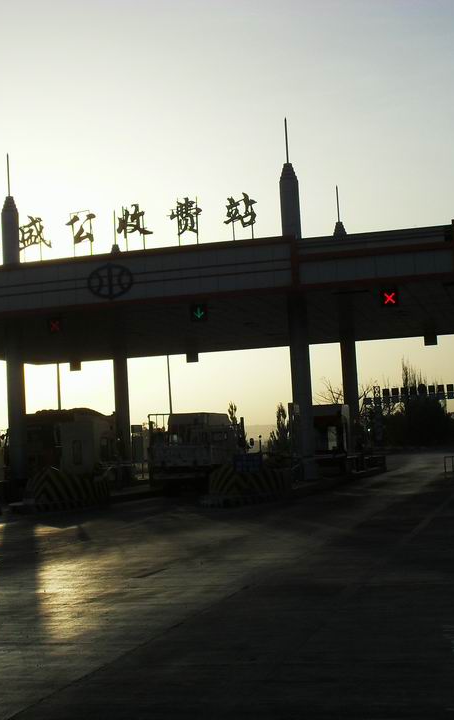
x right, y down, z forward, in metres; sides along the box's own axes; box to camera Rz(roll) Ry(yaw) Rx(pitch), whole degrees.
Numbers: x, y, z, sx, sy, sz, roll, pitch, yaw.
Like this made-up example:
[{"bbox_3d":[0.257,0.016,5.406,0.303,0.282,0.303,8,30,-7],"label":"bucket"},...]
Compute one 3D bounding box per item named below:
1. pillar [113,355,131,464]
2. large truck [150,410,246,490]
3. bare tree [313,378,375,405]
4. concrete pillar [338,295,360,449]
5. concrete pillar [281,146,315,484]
[{"bbox_3d":[-5.125,2.823,57.347,0.690,6.304,0.690,-4,-4,14],"label":"pillar"},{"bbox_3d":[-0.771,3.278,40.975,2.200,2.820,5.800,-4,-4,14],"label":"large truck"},{"bbox_3d":[9.447,4.637,92.468,4.800,6.675,4.500,-4,-4,14],"label":"bare tree"},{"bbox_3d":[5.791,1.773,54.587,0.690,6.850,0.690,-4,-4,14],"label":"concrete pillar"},{"bbox_3d":[2.591,-1.488,42.922,0.720,11.950,0.720,-4,-4,14],"label":"concrete pillar"}]

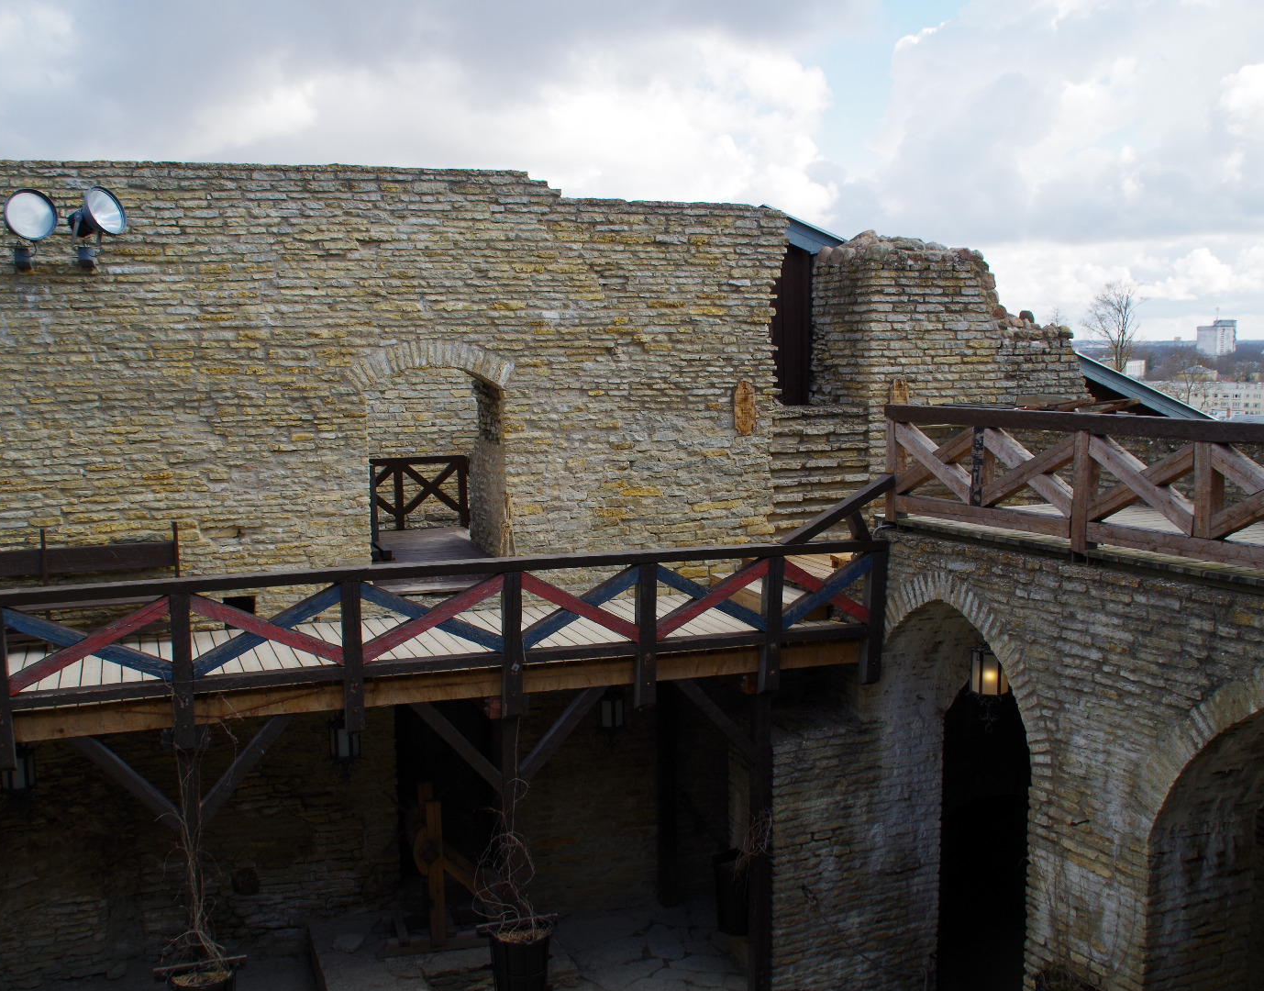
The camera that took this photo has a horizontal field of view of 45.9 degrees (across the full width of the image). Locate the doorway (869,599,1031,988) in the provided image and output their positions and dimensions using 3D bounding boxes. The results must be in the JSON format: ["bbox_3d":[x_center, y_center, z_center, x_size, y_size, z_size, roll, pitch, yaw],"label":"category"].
[{"bbox_3d":[3.273,2.941,13.880,0.850,4.053,2.008,-4,7,-30],"label":"doorway"}]

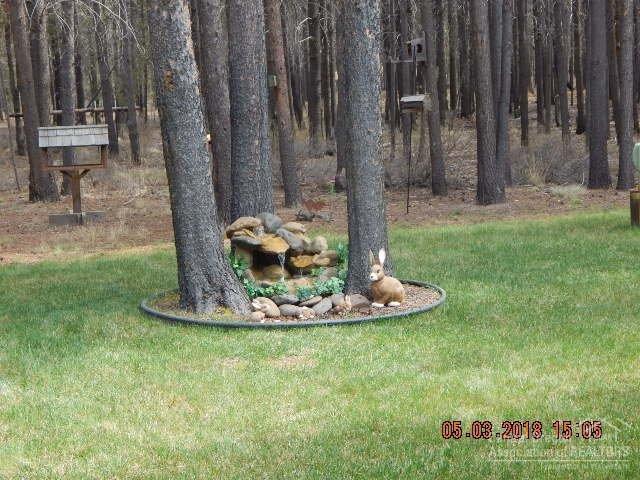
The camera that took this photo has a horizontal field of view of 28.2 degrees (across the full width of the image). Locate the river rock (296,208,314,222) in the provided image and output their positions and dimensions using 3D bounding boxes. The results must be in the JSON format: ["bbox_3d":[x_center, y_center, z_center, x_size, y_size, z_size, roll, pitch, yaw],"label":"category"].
[{"bbox_3d":[-0.166,-0.280,14.600,0.210,0.140,0.160,-2,7,0],"label":"river rock"}]

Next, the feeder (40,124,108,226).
[{"bbox_3d":[-2.944,-0.780,15.300,0.800,1.200,0.550,-3,7,-11],"label":"feeder"}]

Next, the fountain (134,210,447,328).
[{"bbox_3d":[-0.188,0.111,9.525,2.320,0.680,2.250,-2,7,-2],"label":"fountain"}]

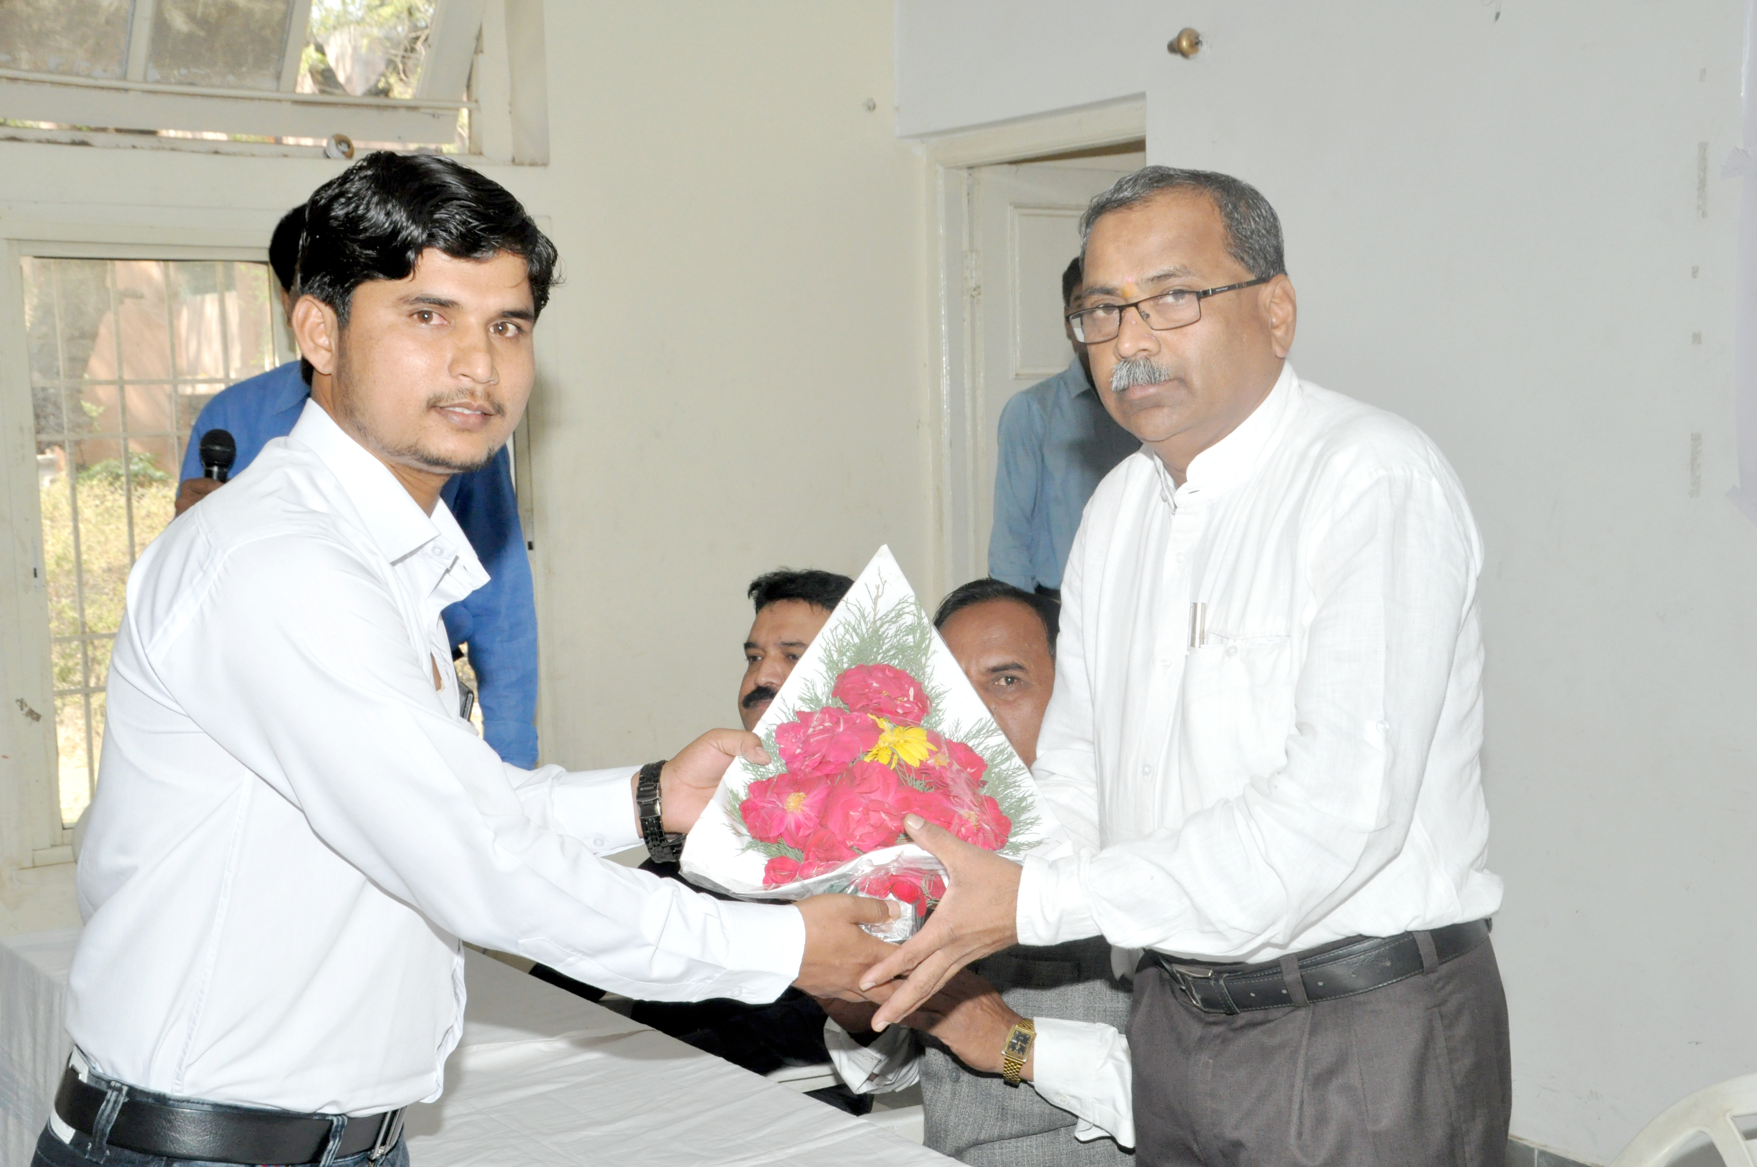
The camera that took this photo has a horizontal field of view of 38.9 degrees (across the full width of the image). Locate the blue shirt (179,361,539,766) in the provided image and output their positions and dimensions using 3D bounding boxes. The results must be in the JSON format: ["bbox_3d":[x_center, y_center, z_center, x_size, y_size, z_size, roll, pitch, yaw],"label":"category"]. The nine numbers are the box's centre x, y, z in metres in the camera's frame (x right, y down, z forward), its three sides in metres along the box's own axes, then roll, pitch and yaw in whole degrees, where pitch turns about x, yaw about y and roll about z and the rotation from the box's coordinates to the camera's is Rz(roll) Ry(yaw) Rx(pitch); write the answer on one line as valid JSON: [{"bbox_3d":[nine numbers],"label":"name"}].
[{"bbox_3d":[-0.770,-0.027,3.680,0.540,0.620,0.320,-1,6,0],"label":"blue shirt"}]

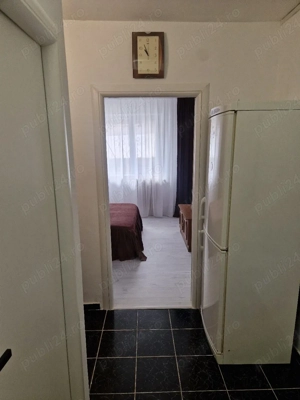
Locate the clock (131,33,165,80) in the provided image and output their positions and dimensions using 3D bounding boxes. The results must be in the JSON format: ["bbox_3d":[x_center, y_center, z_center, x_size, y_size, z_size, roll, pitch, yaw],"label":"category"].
[{"bbox_3d":[-0.010,-1.158,2.146,0.250,0.336,0.045,-1,11,-1],"label":"clock"}]

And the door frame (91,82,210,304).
[{"bbox_3d":[0.017,0.042,2.469,0.986,2.067,0.140,-1,11,-1],"label":"door frame"}]

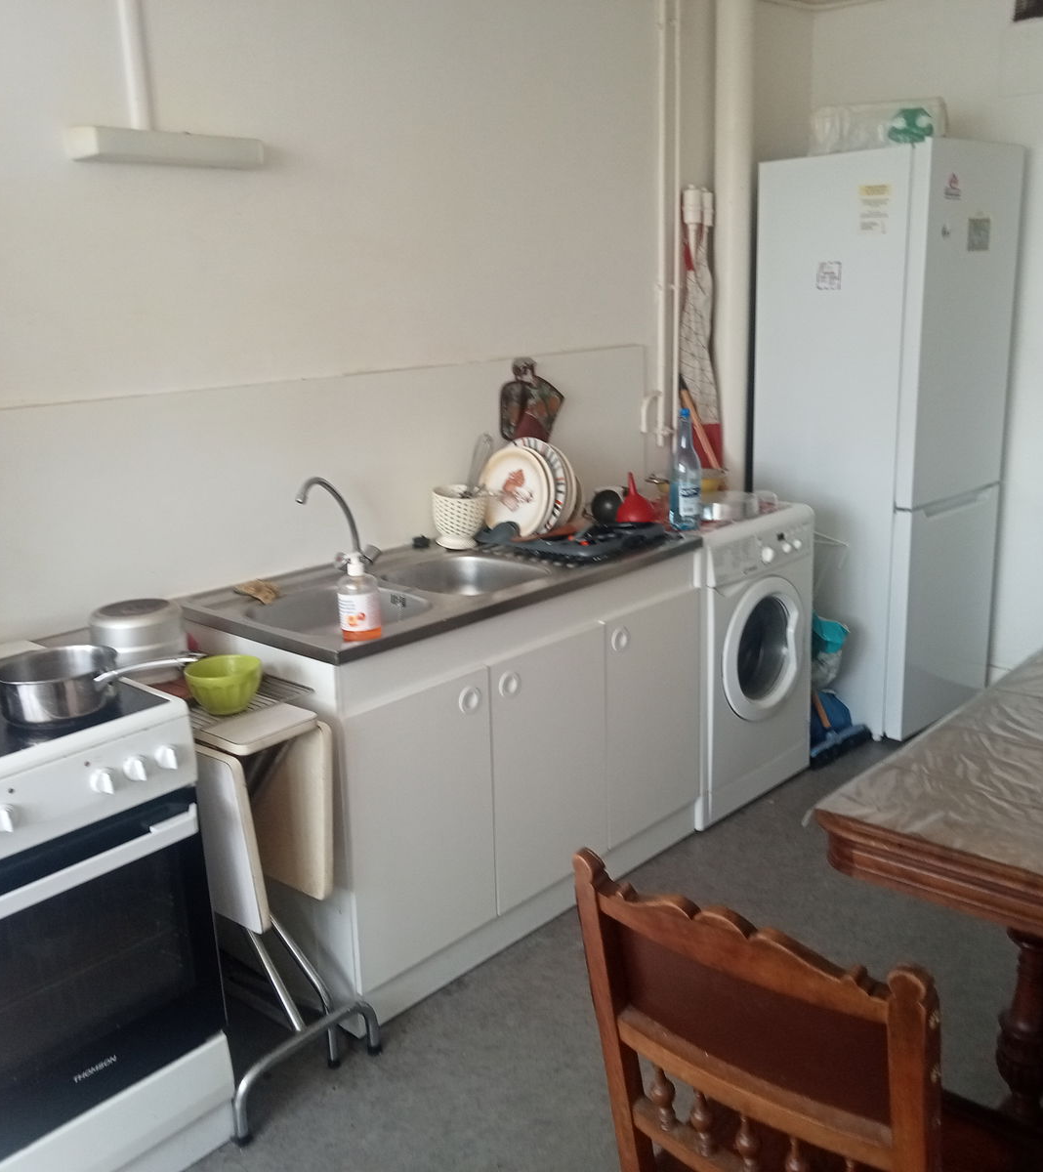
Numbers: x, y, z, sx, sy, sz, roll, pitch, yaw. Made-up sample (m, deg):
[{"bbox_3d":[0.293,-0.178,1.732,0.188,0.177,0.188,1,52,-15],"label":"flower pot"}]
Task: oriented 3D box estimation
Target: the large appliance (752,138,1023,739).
[{"bbox_3d":[1.188,-0.484,4.237,0.610,1.855,0.600,13,21,43],"label":"large appliance"}]

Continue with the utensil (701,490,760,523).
[{"bbox_3d":[0.592,-0.224,3.583,0.165,0.053,0.165,-2,15,0],"label":"utensil"}]

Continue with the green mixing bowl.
[{"bbox_3d":[-0.553,0.191,2.365,0.142,0.087,0.142,-2,14,0],"label":"green mixing bowl"}]

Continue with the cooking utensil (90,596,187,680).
[{"bbox_3d":[-0.788,0.109,2.600,0.200,0.125,0.200,-2,15,0],"label":"cooking utensil"}]

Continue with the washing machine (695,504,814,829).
[{"bbox_3d":[0.486,0.183,3.793,0.550,0.840,0.580,12,21,42],"label":"washing machine"}]

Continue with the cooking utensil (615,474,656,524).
[{"bbox_3d":[0.304,-0.239,3.392,0.110,0.124,0.110,-2,15,1],"label":"cooking utensil"}]

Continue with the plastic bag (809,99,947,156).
[{"bbox_3d":[1.103,-1.403,3.903,0.380,0.145,0.220,7,17,31],"label":"plastic bag"}]

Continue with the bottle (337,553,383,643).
[{"bbox_3d":[-0.323,0.017,2.536,0.082,0.178,0.080,0,15,7],"label":"bottle"}]

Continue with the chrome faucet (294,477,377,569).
[{"bbox_3d":[-0.435,-0.144,2.991,0.090,0.247,0.270,8,18,32],"label":"chrome faucet"}]

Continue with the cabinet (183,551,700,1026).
[{"bbox_3d":[-0.145,0.369,3.186,0.585,0.845,1.215,12,21,42],"label":"cabinet"}]

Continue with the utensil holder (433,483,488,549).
[{"bbox_3d":[-0.167,-0.178,3.302,0.140,0.136,0.140,-2,15,0],"label":"utensil holder"}]

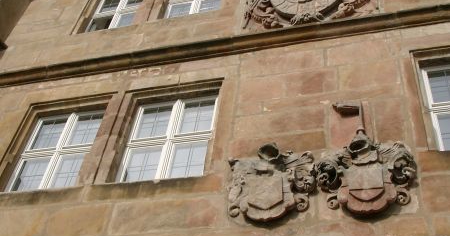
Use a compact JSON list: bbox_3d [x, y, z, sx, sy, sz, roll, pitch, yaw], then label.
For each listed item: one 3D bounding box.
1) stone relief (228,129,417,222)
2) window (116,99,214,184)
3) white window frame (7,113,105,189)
[{"bbox_3d":[0.935,0.571,6.034,1.918,1.151,0.259,-7,-48,15],"label":"stone relief"},{"bbox_3d":[-0.710,0.315,7.514,1.090,1.528,0.113,-7,-48,15],"label":"window"},{"bbox_3d":[-2.241,0.486,7.921,1.062,1.495,0.113,-7,-48,15],"label":"white window frame"}]

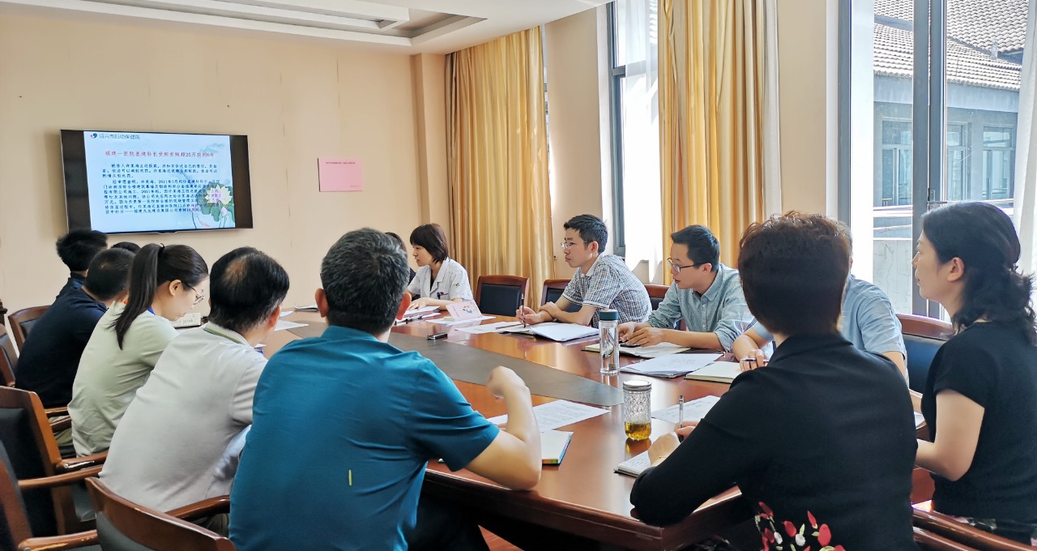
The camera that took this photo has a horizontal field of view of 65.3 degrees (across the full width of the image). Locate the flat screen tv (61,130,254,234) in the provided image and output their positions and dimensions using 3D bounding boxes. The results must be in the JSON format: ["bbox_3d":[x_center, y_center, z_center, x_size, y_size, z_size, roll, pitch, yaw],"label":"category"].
[{"bbox_3d":[-2.829,-0.728,6.438,1.375,0.790,0.080,-6,6,-37],"label":"flat screen tv"}]

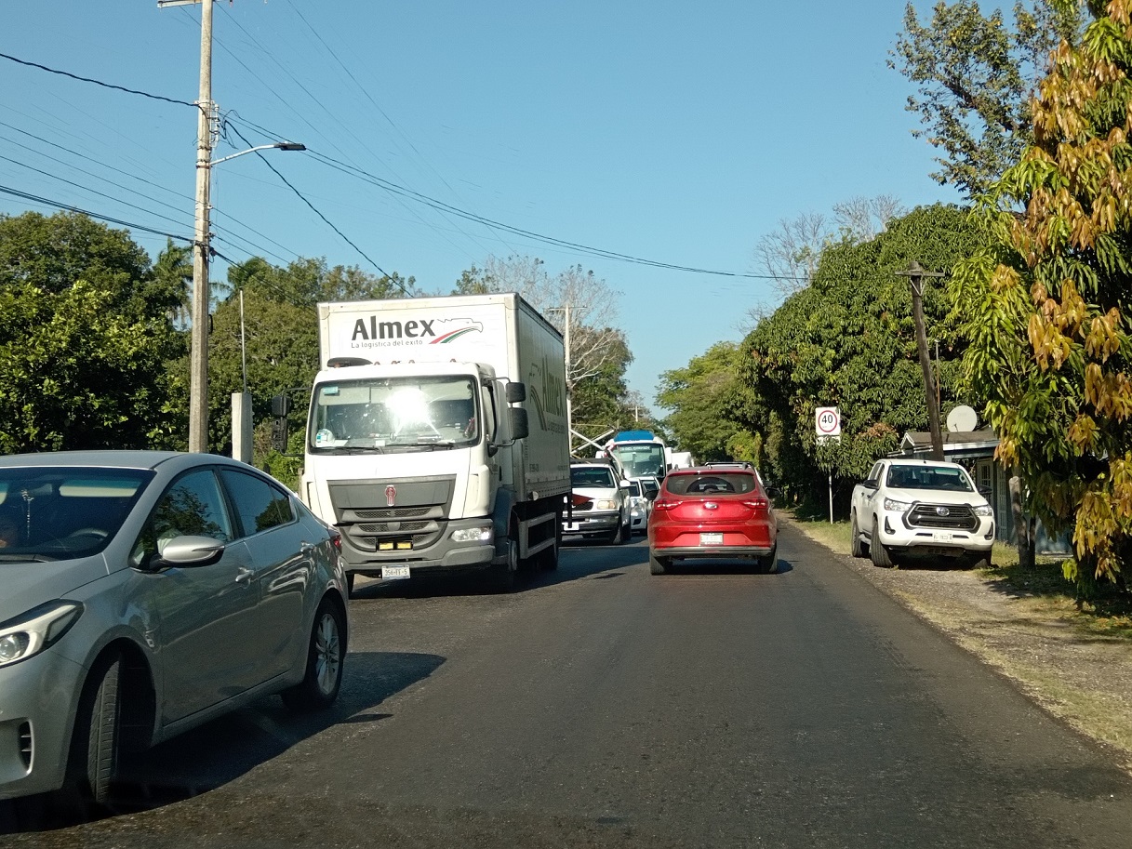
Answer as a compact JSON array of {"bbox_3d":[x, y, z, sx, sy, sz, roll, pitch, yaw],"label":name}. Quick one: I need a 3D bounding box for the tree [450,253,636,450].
[{"bbox_3d":[-1.130,-2.100,70.000,8.500,11.500,8.000,-1,-2,6],"label":"tree"}]

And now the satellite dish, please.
[{"bbox_3d":[9.339,-0.077,35.500,0.700,0.730,0.270,-2,-15,25],"label":"satellite dish"}]

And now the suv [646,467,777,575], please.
[{"bbox_3d":[2.140,1.320,21.950,1.770,1.560,4.220,0,-2,6],"label":"suv"}]

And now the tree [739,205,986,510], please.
[{"bbox_3d":[9.000,-1.840,44.000,8.000,9.200,7.600,-1,-2,6],"label":"tree"}]

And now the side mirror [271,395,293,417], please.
[{"bbox_3d":[-3.213,-0.210,17.000,0.235,0.240,0.130,-2,-2,9],"label":"side mirror"}]

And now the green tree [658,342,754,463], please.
[{"bbox_3d":[7.500,-0.160,72.000,6.600,7.600,6.600,-1,-2,6],"label":"green tree"}]

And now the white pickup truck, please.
[{"bbox_3d":[6.190,1.540,26.450,1.840,1.820,5.320,1,-2,5],"label":"white pickup truck"}]

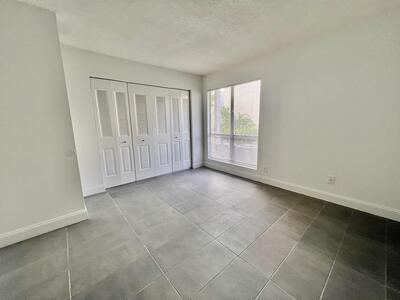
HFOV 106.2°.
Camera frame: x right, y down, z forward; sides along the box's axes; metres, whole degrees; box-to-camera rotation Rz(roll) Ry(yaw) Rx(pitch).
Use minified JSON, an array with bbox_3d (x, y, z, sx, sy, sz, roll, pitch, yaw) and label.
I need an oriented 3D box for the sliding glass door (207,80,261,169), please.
[{"bbox_3d":[0.719,-0.535,3.518,0.100,1.776,1.425,-10,13,-41],"label":"sliding glass door"}]

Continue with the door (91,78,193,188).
[{"bbox_3d":[-1.033,-0.330,3.298,2.002,2.027,0.110,-9,13,-38],"label":"door"}]

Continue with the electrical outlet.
[{"bbox_3d":[1.974,0.459,2.243,0.018,0.115,0.080,-10,13,-41],"label":"electrical outlet"}]

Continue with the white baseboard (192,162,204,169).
[{"bbox_3d":[-0.046,0.452,4.194,0.444,0.140,0.020,-9,13,-38],"label":"white baseboard"}]

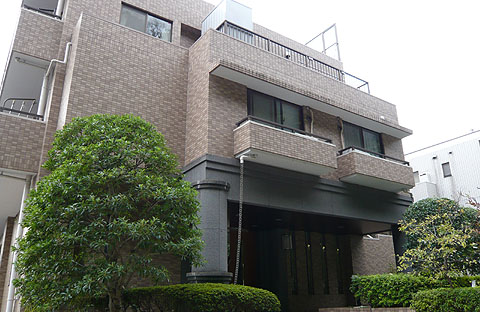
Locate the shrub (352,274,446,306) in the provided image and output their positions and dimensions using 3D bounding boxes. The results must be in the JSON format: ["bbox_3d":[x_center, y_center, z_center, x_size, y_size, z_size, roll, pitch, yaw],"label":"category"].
[{"bbox_3d":[3.745,3.201,9.191,2.000,0.680,1.150,12,-23,-32],"label":"shrub"}]

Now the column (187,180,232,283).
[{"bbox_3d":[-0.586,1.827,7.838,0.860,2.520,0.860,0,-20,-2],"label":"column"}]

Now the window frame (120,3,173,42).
[{"bbox_3d":[-2.598,-3.644,10.913,1.500,0.880,0.100,12,-23,-32],"label":"window frame"}]

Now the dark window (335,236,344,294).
[{"bbox_3d":[3.124,3.399,12.242,0.200,1.800,0.100,12,-23,-32],"label":"dark window"}]

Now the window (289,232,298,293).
[{"bbox_3d":[1.521,3.057,11.215,0.200,1.800,0.100,12,-23,-32],"label":"window"}]

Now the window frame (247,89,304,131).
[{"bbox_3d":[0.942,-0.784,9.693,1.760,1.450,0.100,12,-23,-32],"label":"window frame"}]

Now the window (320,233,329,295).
[{"bbox_3d":[2.574,3.281,11.890,0.200,1.800,0.100,12,-23,-32],"label":"window"}]

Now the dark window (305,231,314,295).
[{"bbox_3d":[2.061,3.172,11.561,0.200,1.800,0.100,12,-23,-32],"label":"dark window"}]

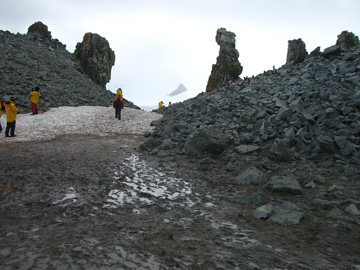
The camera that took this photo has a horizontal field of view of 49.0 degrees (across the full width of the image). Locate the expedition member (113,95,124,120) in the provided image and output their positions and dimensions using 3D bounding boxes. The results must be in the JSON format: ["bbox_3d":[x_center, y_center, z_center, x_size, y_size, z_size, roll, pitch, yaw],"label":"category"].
[{"bbox_3d":[-4.367,-1.948,28.200,0.700,1.750,0.500,0,3,3],"label":"expedition member"}]

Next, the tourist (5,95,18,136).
[{"bbox_3d":[-7.453,-0.779,17.500,0.500,1.750,0.600,-2,3,-40],"label":"tourist"}]

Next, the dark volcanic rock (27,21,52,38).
[{"bbox_3d":[-16.354,-12.245,46.000,2.800,2.100,2.400,0,3,0],"label":"dark volcanic rock"}]

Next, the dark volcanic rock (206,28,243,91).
[{"bbox_3d":[5.895,-9.803,52.000,4.600,8.100,3.900,0,3,0],"label":"dark volcanic rock"}]

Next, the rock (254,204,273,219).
[{"bbox_3d":[1.133,1.036,5.350,0.220,0.150,0.200,0,3,0],"label":"rock"}]

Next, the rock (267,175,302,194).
[{"bbox_3d":[1.798,0.845,6.800,0.540,0.240,0.480,0,3,0],"label":"rock"}]

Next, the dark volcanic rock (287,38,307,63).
[{"bbox_3d":[12.487,-8.874,42.000,2.200,2.800,2.100,0,3,0],"label":"dark volcanic rock"}]

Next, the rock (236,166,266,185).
[{"bbox_3d":[1.356,0.775,7.600,0.560,0.270,0.460,0,3,0],"label":"rock"}]

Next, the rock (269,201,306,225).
[{"bbox_3d":[1.414,1.026,5.200,0.440,0.220,0.420,0,3,0],"label":"rock"}]

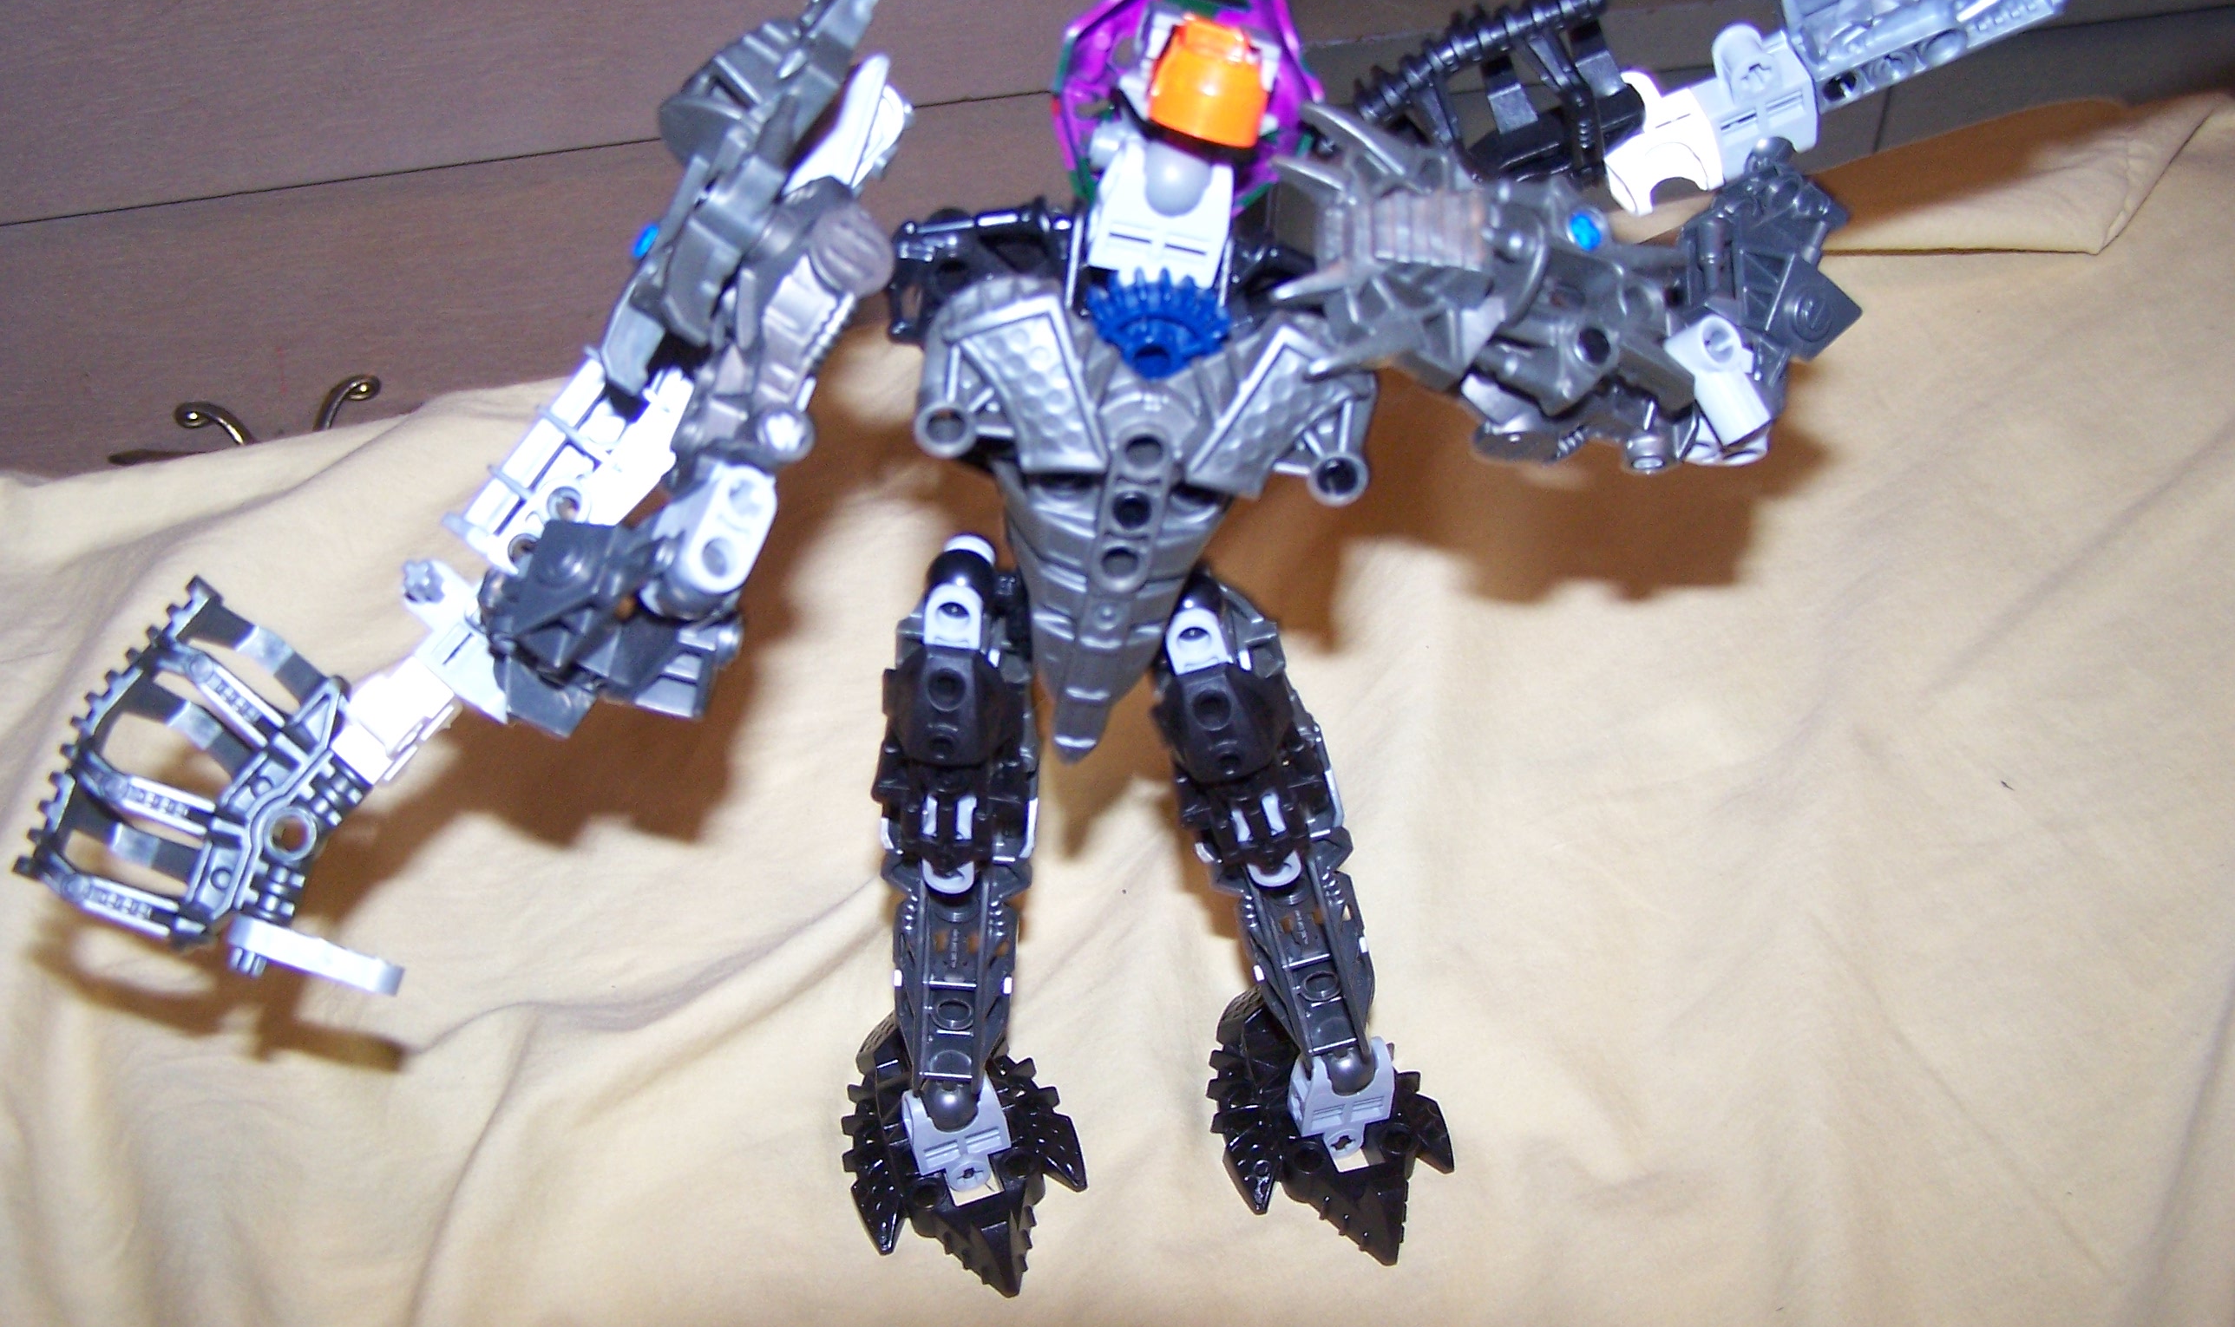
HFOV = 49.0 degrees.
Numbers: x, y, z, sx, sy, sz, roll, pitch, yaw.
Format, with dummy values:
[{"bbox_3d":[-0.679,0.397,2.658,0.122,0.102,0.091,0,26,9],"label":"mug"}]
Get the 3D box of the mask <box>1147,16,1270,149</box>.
[{"bbox_3d":[0.011,-0.073,0.309,0.015,0.016,0.011,13,29,-7],"label":"mask"}]

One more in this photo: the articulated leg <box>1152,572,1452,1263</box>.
[{"bbox_3d":[0.030,0.041,0.413,0.045,0.129,0.055,-10,39,2],"label":"articulated leg"}]

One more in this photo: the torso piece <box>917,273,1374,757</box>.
[{"bbox_3d":[0.003,-0.021,0.342,0.061,0.070,0.031,7,30,-4],"label":"torso piece"}]

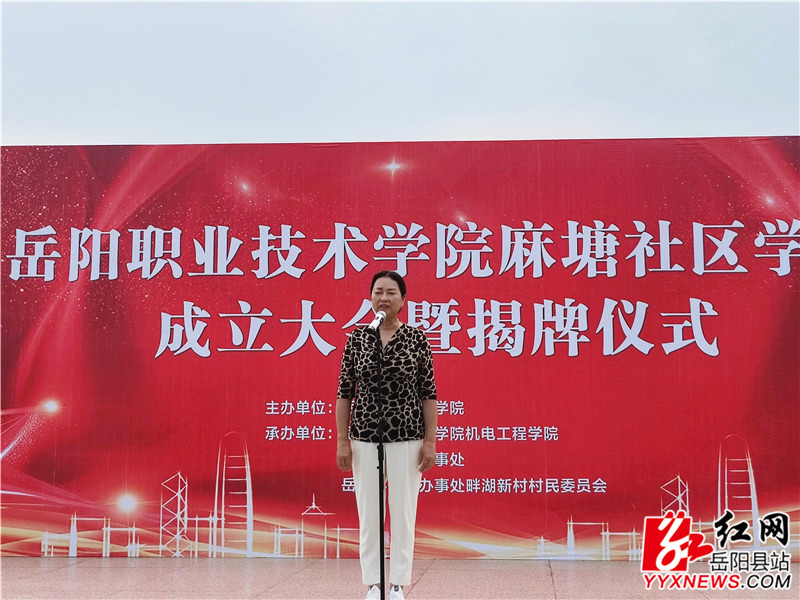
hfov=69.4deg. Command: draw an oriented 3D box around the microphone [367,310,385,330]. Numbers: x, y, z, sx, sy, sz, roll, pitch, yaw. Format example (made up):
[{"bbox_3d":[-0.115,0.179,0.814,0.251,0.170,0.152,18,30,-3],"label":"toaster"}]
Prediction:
[{"bbox_3d":[-0.104,0.103,2.654,0.050,0.050,0.215,-1,20,13],"label":"microphone"}]

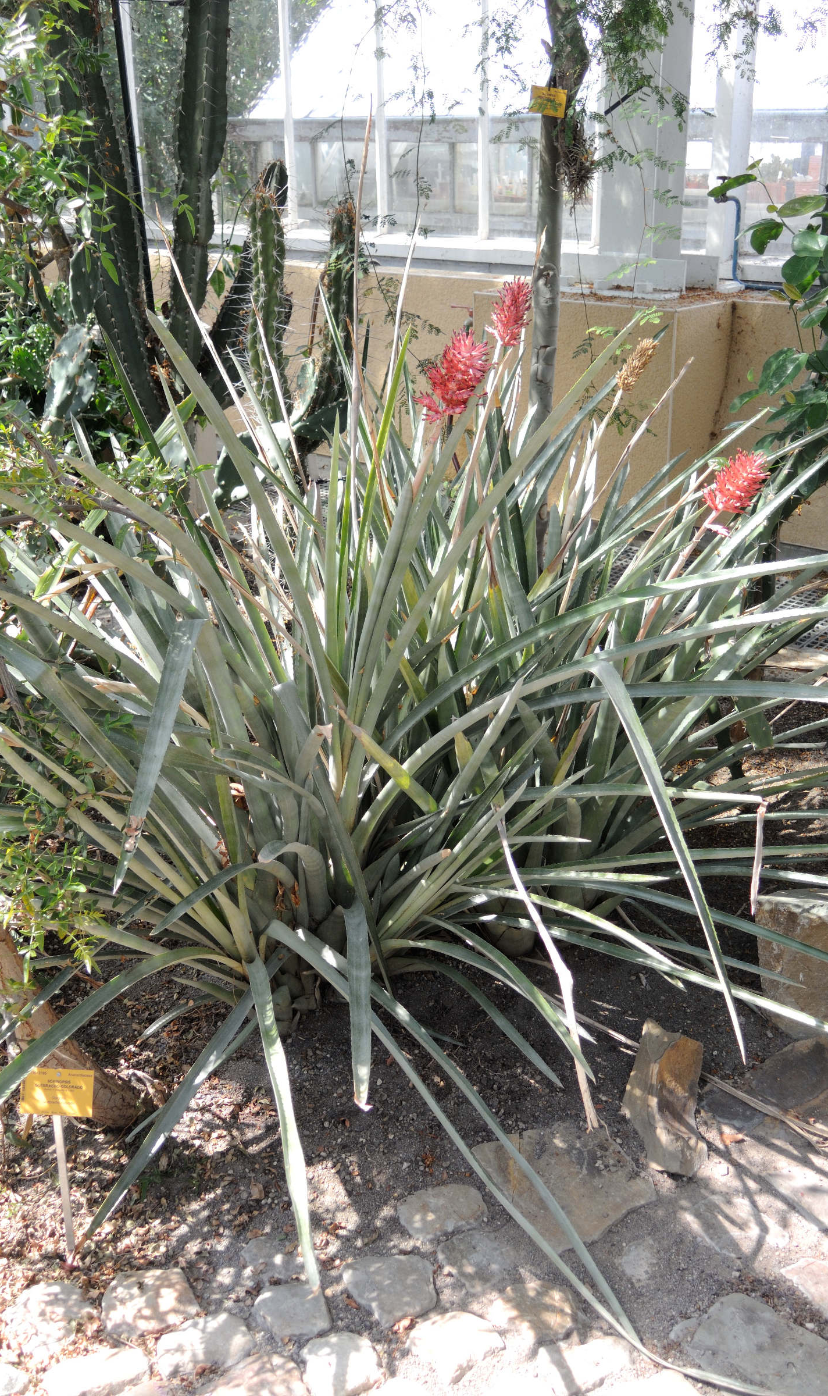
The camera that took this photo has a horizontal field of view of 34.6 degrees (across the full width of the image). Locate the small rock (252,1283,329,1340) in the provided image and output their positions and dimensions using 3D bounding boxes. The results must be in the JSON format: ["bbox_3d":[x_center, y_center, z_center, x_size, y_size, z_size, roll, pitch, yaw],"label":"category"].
[{"bbox_3d":[-0.165,0.842,1.831,0.100,0.046,0.078,-4,22,-7],"label":"small rock"}]

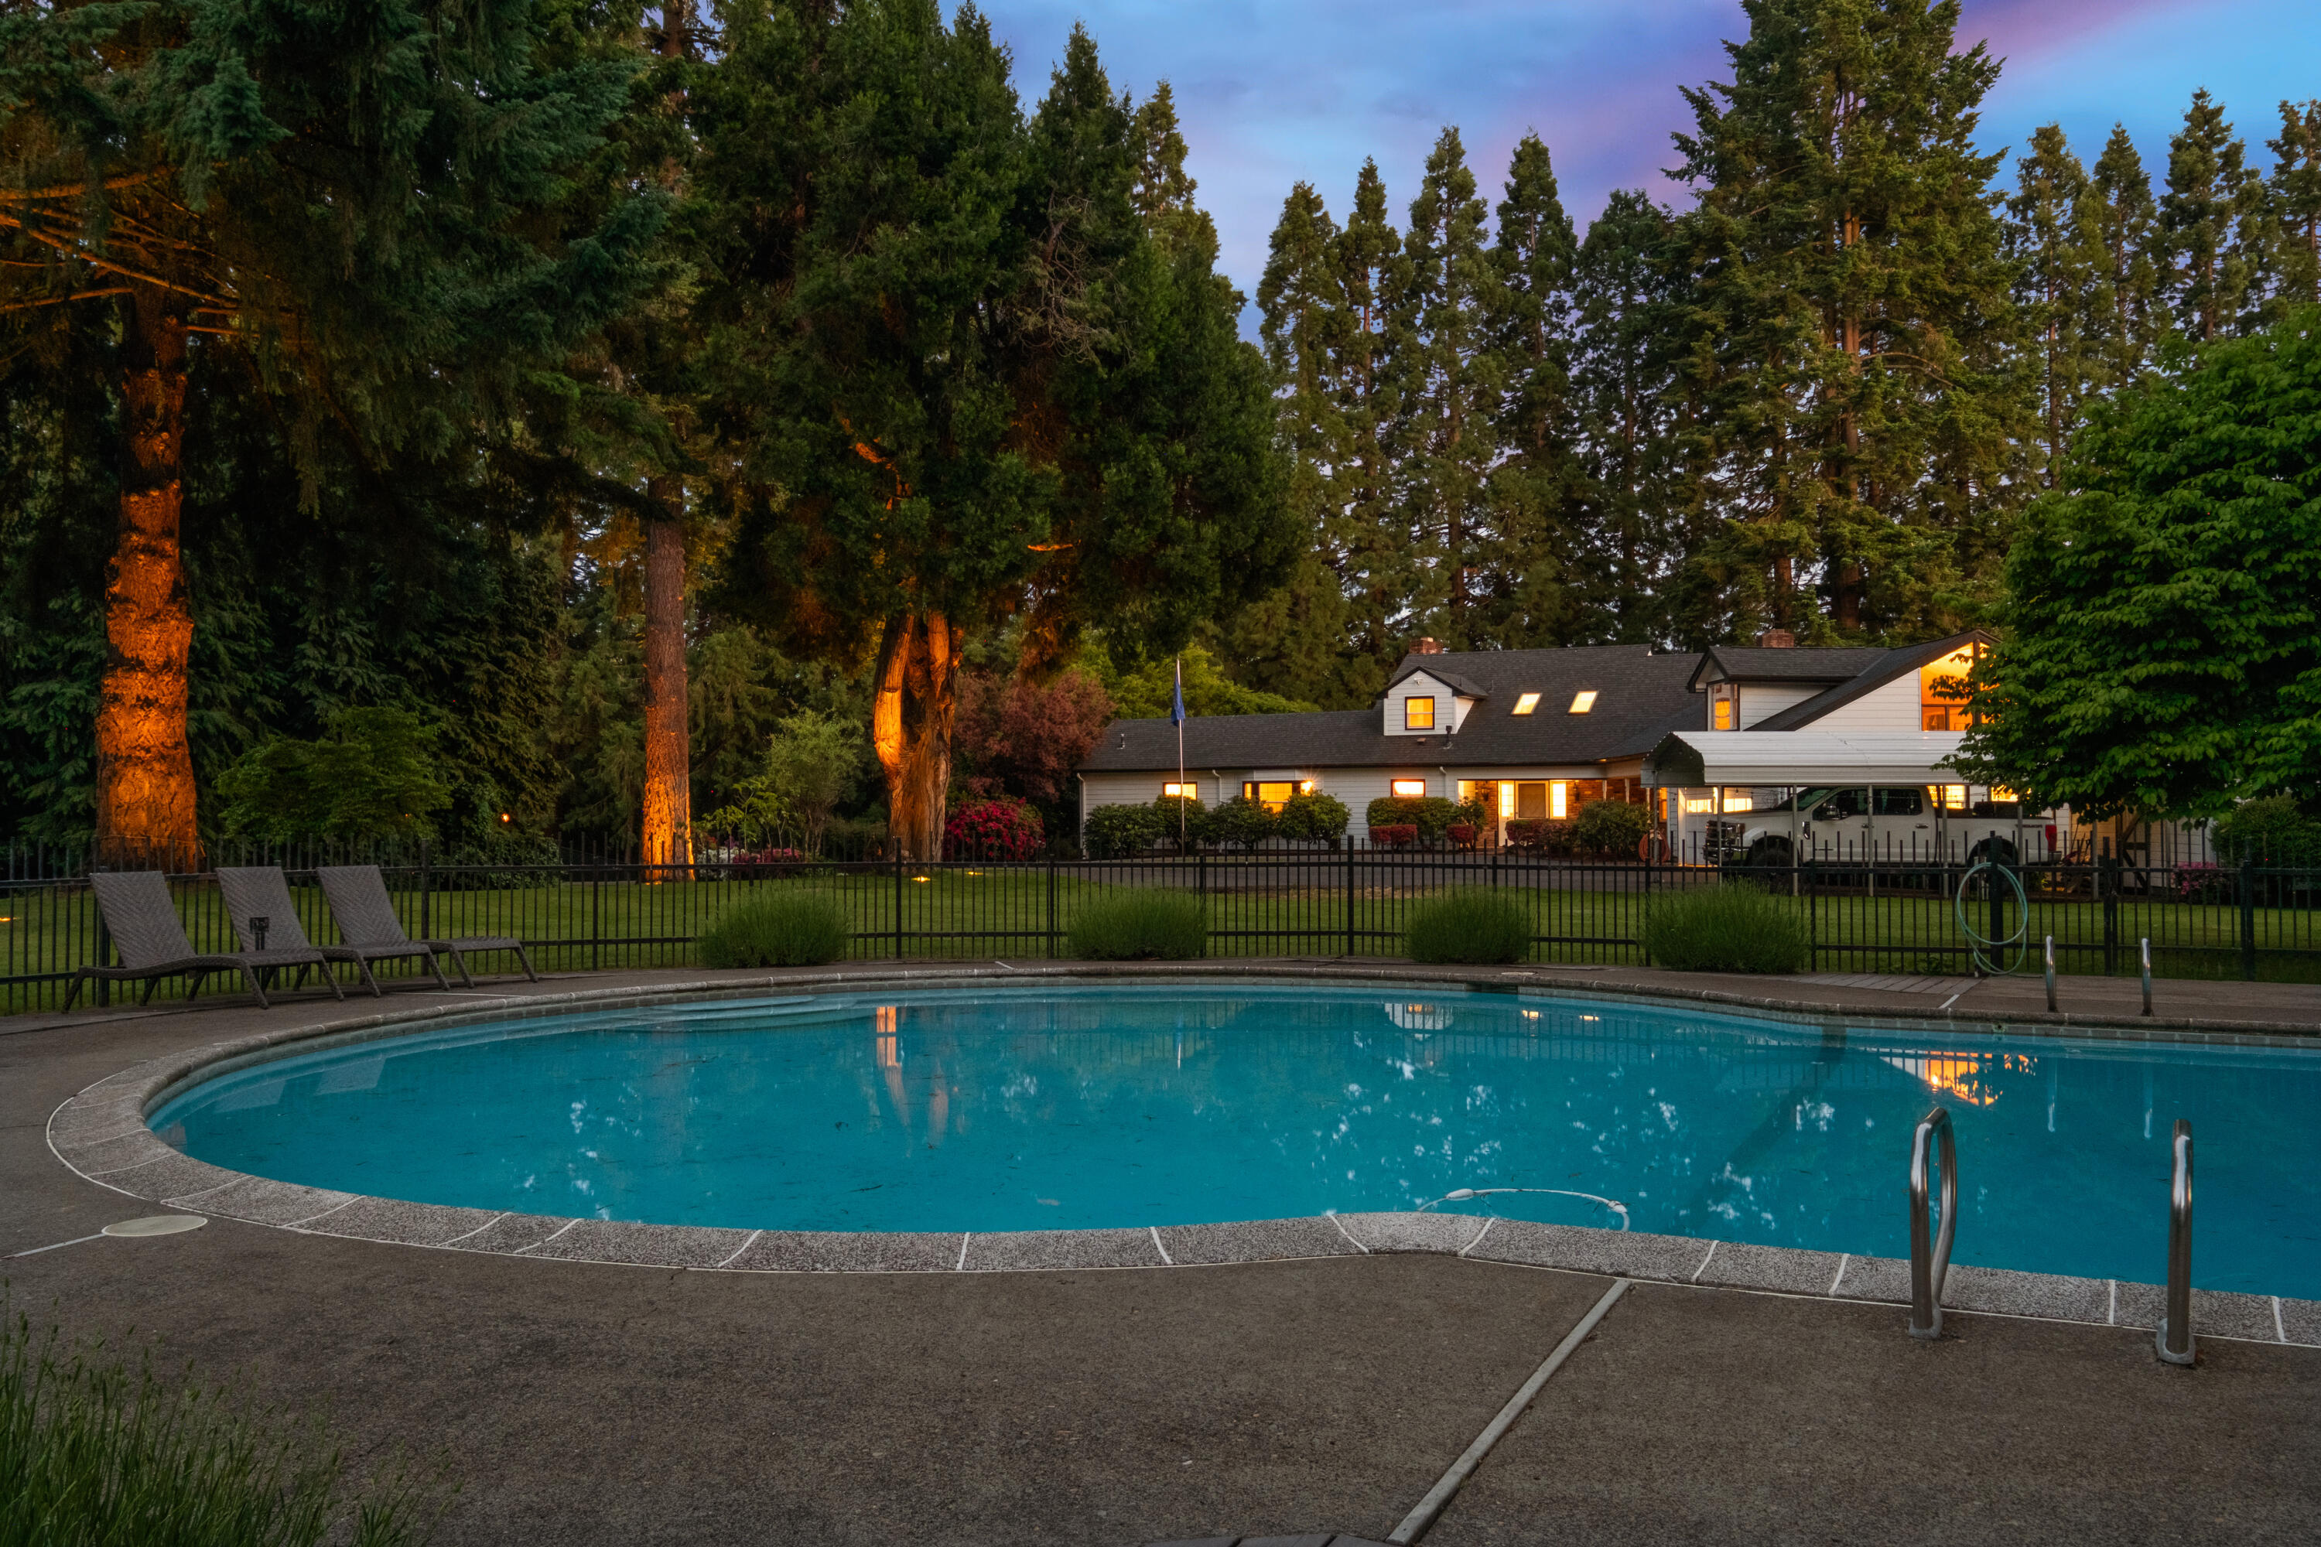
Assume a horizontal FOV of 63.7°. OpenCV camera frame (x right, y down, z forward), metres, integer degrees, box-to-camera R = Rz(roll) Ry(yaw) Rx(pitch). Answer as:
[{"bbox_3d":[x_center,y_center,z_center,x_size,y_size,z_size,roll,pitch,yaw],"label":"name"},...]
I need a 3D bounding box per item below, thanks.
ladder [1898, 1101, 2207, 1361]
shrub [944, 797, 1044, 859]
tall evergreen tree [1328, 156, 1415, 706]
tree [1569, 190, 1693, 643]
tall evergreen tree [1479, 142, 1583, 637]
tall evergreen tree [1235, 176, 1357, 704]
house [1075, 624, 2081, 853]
[{"bbox_3d":[2.665,1.318,5.580,0.730,0.610,0.620,0,-1,25],"label":"ladder"},{"bbox_3d":[-4.328,1.519,48.480,2.600,1.750,2.400,0,-1,0],"label":"shrub"},{"bbox_3d":[8.475,-10.887,75.213,4.500,27.543,4.500,0,-1,0],"label":"tall evergreen tree"},{"bbox_3d":[18.303,-9.975,73.196,5.100,25.645,5.100,0,-1,0],"label":"tree"},{"bbox_3d":[14.678,-11.199,74.219,4.800,28.129,4.800,0,-1,0],"label":"tall evergreen tree"},{"bbox_3d":[5.418,-10.600,76.208,5.200,27.005,5.200,0,-1,0],"label":"tall evergreen tree"},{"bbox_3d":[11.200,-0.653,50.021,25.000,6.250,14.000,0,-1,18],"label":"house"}]

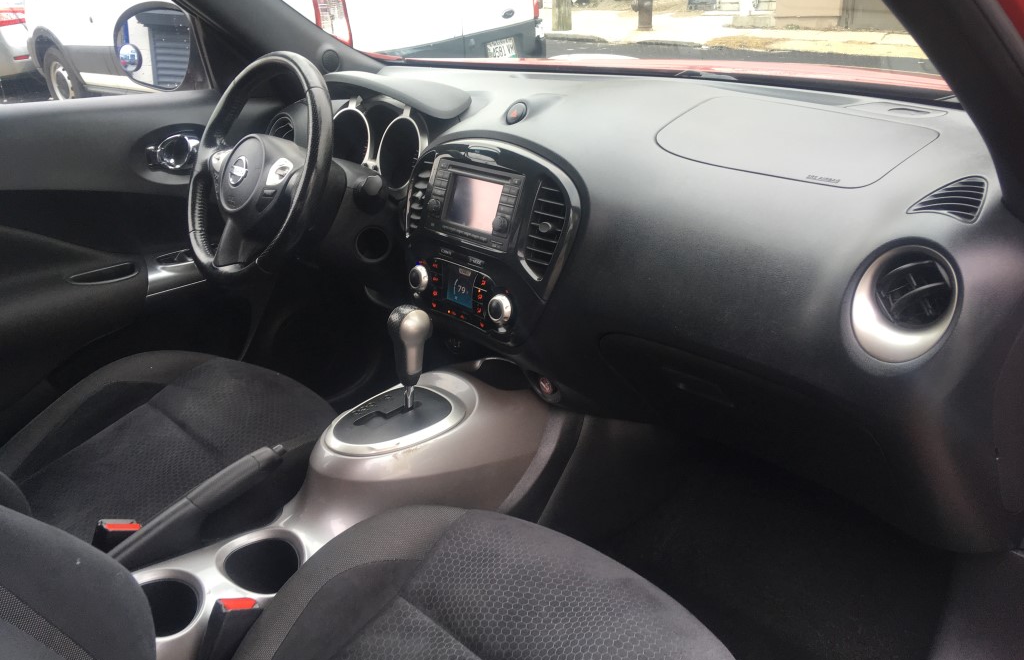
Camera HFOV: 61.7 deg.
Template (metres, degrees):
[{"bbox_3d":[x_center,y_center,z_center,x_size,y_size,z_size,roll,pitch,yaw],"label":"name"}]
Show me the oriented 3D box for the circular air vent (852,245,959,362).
[{"bbox_3d":[0.398,-0.027,0.856,0.045,0.120,0.108,-3,20,-37],"label":"circular air vent"}]

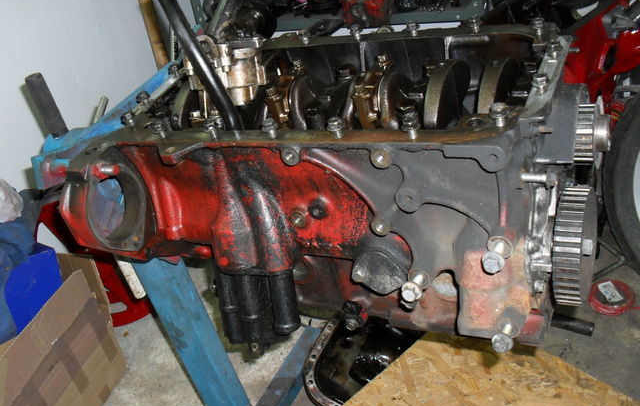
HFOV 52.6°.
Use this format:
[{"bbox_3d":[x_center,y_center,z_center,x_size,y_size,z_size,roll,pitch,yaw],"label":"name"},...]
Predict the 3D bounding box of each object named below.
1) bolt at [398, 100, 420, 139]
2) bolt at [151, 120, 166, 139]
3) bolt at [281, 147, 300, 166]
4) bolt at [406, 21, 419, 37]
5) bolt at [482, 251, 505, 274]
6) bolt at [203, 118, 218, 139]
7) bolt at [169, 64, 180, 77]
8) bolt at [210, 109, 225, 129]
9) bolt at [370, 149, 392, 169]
[{"bbox_3d":[0.083,-0.074,0.587,0.016,0.030,0.016,4,39,29],"label":"bolt"},{"bbox_3d":[-0.176,-0.079,0.720,0.015,0.022,0.015,4,40,29],"label":"bolt"},{"bbox_3d":[-0.030,-0.047,0.652,0.020,0.020,0.013,4,39,29],"label":"bolt"},{"bbox_3d":[0.110,-0.203,0.763,0.015,0.022,0.015,4,40,29],"label":"bolt"},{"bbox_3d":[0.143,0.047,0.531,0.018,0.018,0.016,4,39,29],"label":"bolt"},{"bbox_3d":[-0.107,-0.073,0.649,0.015,0.022,0.015,4,39,29],"label":"bolt"},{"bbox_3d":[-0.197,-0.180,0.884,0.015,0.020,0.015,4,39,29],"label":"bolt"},{"bbox_3d":[-0.110,-0.089,0.694,0.013,0.019,0.013,4,39,29],"label":"bolt"},{"bbox_3d":[0.057,-0.041,0.604,0.020,0.020,0.013,4,39,29],"label":"bolt"}]

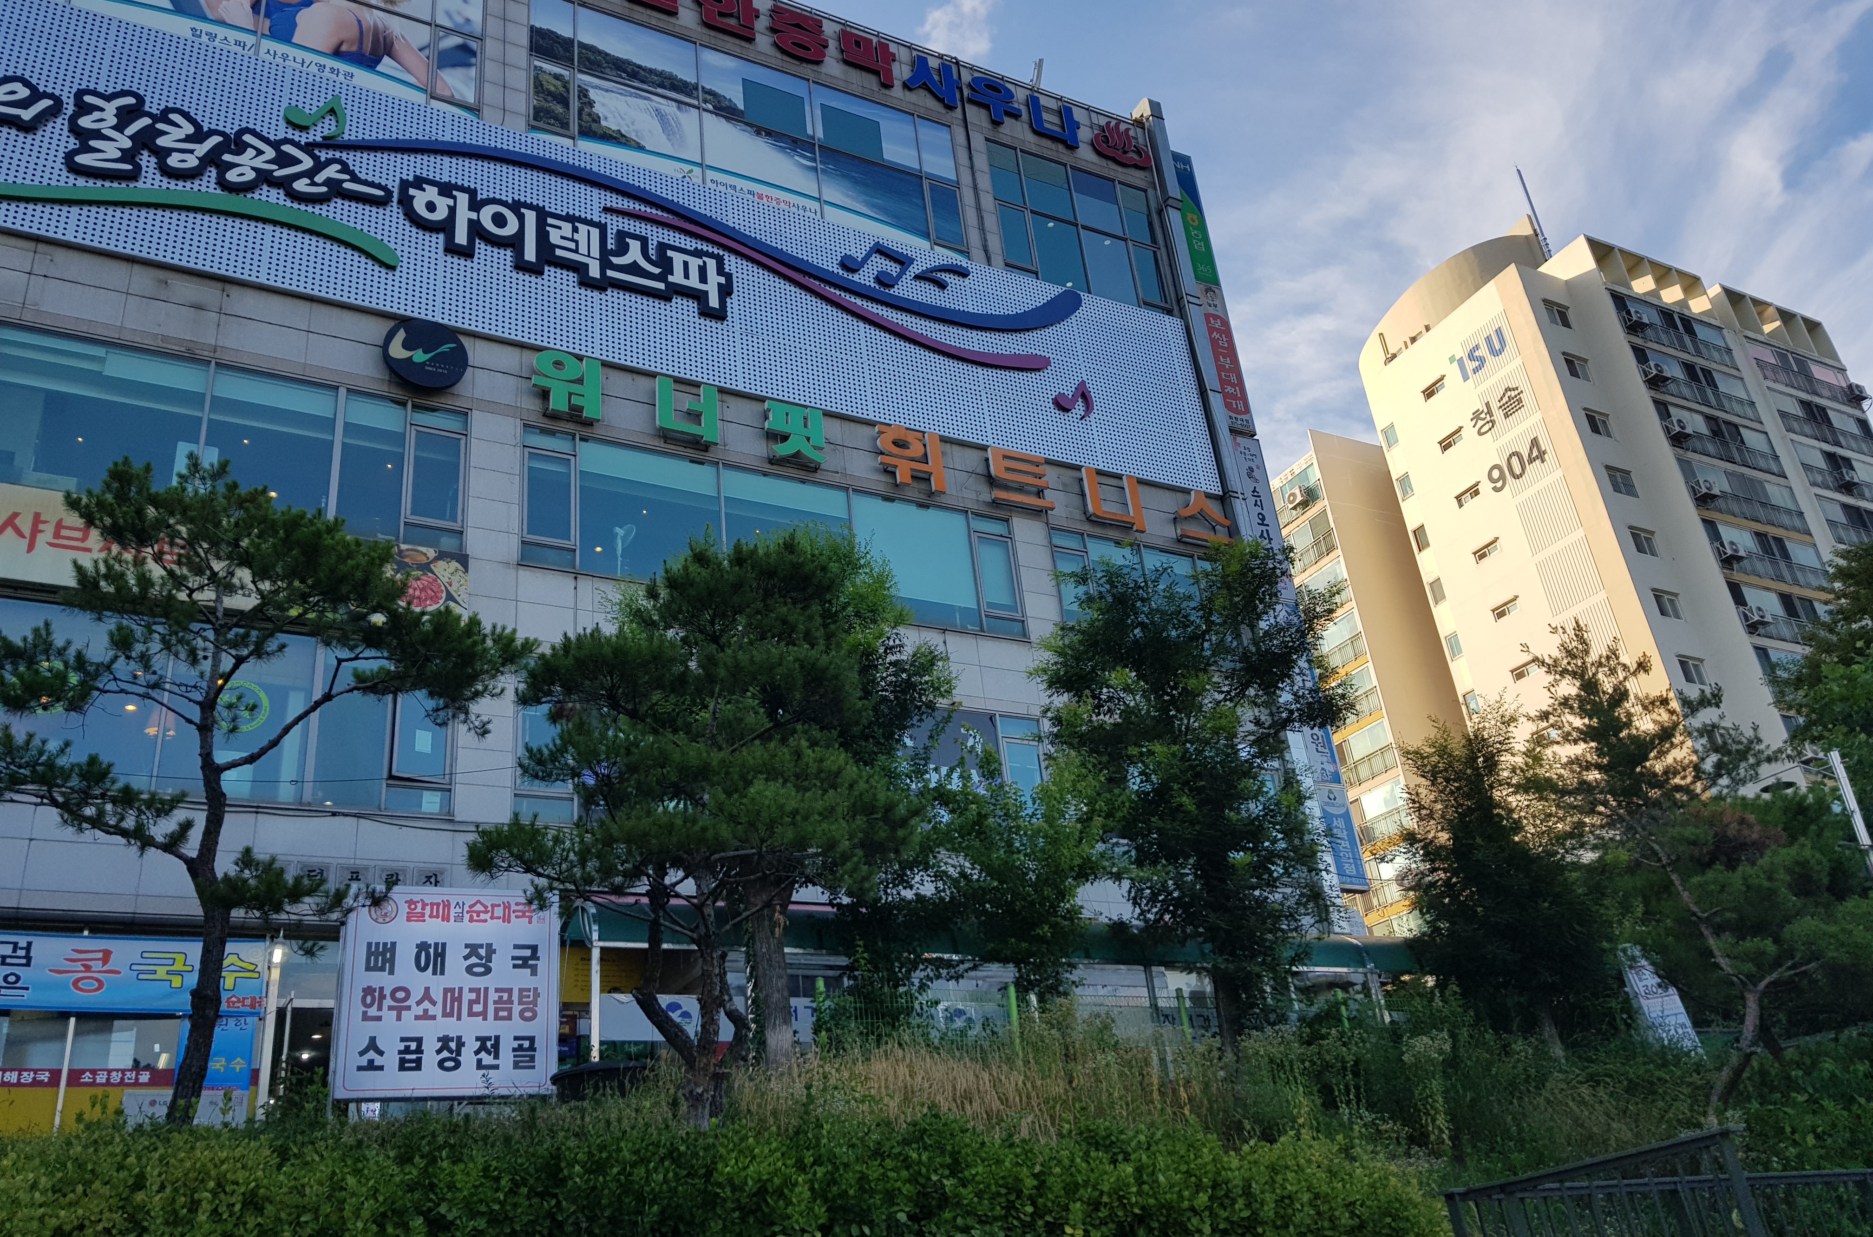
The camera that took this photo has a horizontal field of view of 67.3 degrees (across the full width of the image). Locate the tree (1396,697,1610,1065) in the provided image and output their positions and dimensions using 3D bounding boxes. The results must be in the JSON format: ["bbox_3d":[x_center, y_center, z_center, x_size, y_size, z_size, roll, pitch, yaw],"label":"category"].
[{"bbox_3d":[5.756,2.527,14.190,1.950,3.688,1.900,-6,-25,0],"label":"tree"}]

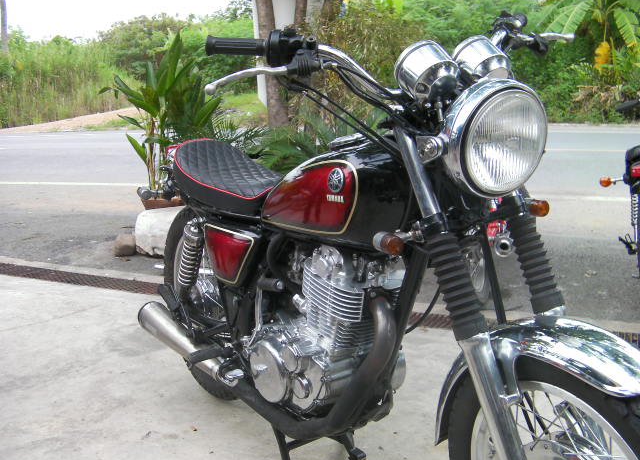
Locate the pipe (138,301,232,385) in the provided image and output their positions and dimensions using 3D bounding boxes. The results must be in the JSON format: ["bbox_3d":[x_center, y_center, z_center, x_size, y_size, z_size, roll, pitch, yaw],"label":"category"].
[{"bbox_3d":[-0.409,0.349,2.115,0.088,0.088,0.498,-11,21,-38],"label":"pipe"}]

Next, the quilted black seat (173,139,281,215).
[{"bbox_3d":[-0.263,-0.158,2.103,0.245,0.165,0.680,-10,16,-33],"label":"quilted black seat"}]

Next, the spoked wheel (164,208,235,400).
[{"bbox_3d":[-0.356,0.237,2.343,0.115,0.650,0.650,-10,16,-33],"label":"spoked wheel"}]

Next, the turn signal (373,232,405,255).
[{"bbox_3d":[0.122,0.024,1.253,0.040,0.040,0.064,-7,15,-26],"label":"turn signal"}]

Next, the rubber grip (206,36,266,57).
[{"bbox_3d":[-0.160,-0.349,1.340,0.120,0.036,0.036,-3,13,-14],"label":"rubber grip"}]

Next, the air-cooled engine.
[{"bbox_3d":[0.055,0.228,1.717,0.335,0.445,0.410,-10,16,-33],"label":"air-cooled engine"}]

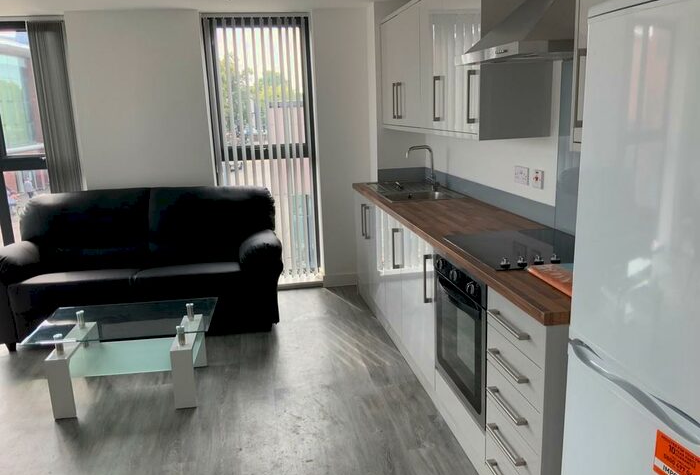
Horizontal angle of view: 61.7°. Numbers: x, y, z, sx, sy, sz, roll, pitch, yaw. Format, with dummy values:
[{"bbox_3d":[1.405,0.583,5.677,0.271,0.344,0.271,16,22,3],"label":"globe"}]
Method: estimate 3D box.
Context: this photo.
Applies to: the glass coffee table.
[{"bbox_3d":[-1.197,0.650,3.240,0.905,0.435,0.555,-3,13,-6],"label":"glass coffee table"}]

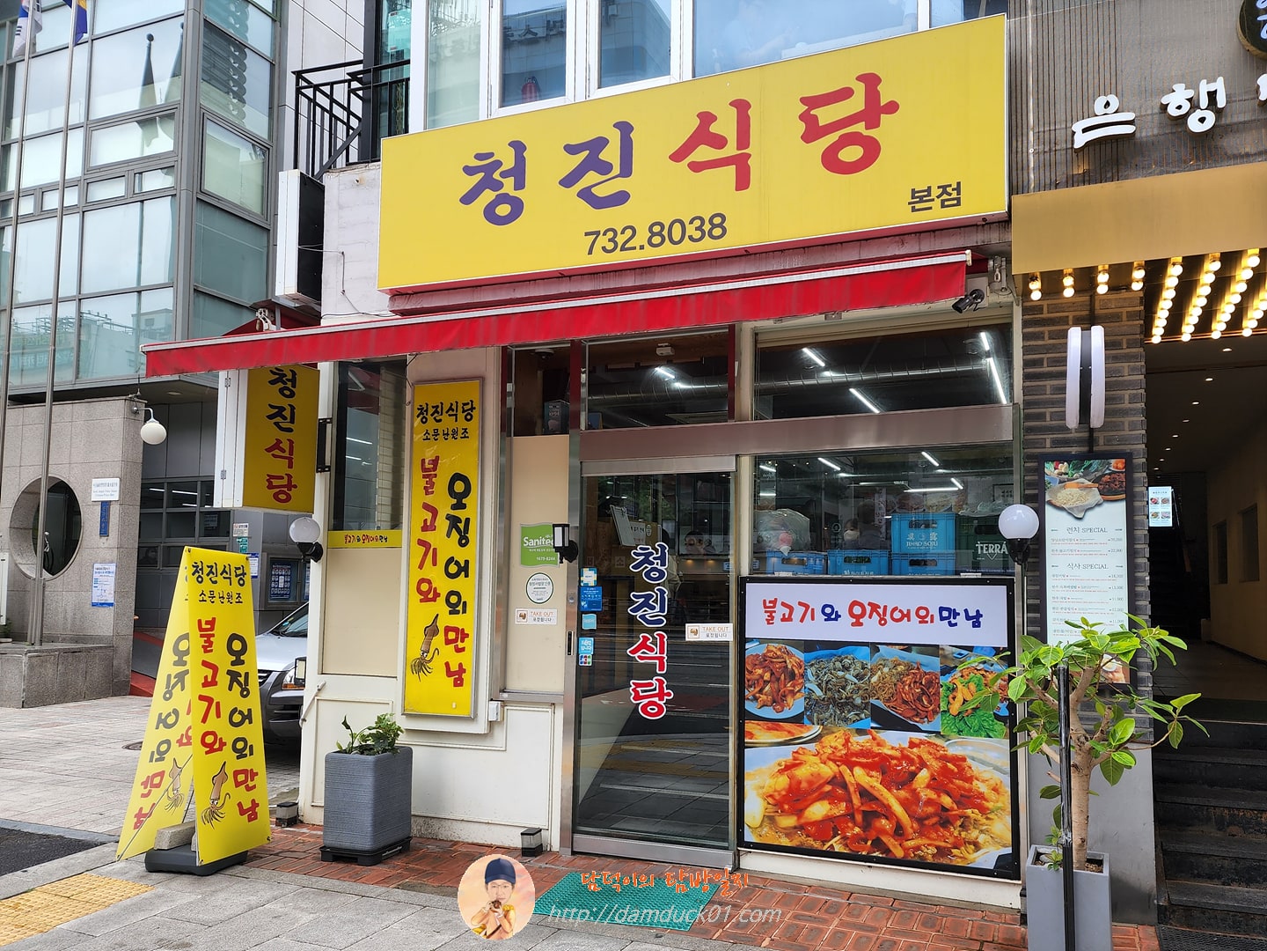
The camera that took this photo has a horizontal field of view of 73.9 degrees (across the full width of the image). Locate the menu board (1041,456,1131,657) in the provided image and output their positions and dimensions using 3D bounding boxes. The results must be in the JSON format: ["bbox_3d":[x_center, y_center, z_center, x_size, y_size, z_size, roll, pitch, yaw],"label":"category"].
[{"bbox_3d":[2.312,0.471,4.275,0.418,1.169,0.050,-2,-7,20],"label":"menu board"}]

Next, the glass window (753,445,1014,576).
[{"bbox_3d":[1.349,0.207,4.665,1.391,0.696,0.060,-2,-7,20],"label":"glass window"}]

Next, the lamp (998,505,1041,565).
[{"bbox_3d":[1.958,0.303,4.272,0.190,0.310,0.230,-2,-7,20],"label":"lamp"}]

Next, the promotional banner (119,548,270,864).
[{"bbox_3d":[-2.548,1.299,4.940,0.550,1.770,0.580,-2,-5,12],"label":"promotional banner"}]

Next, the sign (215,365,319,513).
[{"bbox_3d":[-2.237,-0.243,5.167,0.210,0.914,0.600,-2,-5,19],"label":"sign"}]

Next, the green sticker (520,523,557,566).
[{"bbox_3d":[-0.596,0.443,5.344,0.269,0.270,0.010,-2,-7,20],"label":"green sticker"}]

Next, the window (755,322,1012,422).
[{"bbox_3d":[1.294,-0.556,4.470,1.336,0.477,0.070,-2,-5,19],"label":"window"}]

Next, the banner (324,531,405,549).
[{"bbox_3d":[-1.853,0.441,5.800,0.623,0.119,0.015,-2,-7,20],"label":"banner"}]

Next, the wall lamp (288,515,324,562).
[{"bbox_3d":[-2.067,0.404,5.320,0.175,0.290,0.235,-2,-5,19],"label":"wall lamp"}]

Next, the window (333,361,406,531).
[{"bbox_3d":[-1.864,-0.229,5.901,0.617,1.242,0.060,-2,-7,20],"label":"window"}]

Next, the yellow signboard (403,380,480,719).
[{"bbox_3d":[-1.215,0.449,5.461,0.516,2.157,0.070,-2,-7,20],"label":"yellow signboard"}]

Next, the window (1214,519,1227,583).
[{"bbox_3d":[6.769,0.895,9.700,0.050,0.700,0.680,-2,-7,24],"label":"window"}]

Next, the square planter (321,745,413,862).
[{"bbox_3d":[-1.515,1.854,4.818,0.340,0.575,0.345,-2,-5,20],"label":"square planter"}]

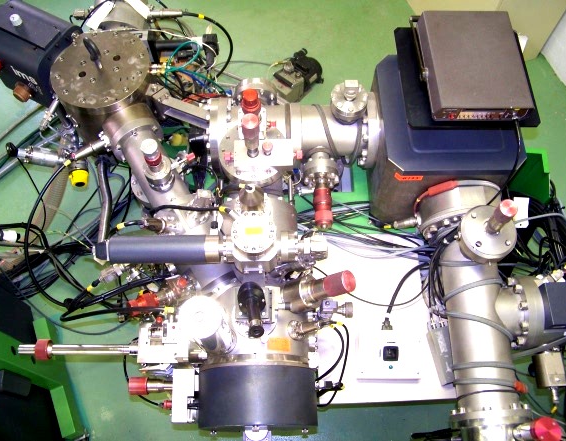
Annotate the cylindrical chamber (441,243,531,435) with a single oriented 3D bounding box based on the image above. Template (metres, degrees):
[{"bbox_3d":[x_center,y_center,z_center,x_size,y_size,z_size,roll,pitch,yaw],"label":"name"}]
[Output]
[{"bbox_3d":[0.531,0.294,1.523,0.190,0.190,0.512,2,64,1],"label":"cylindrical chamber"}]

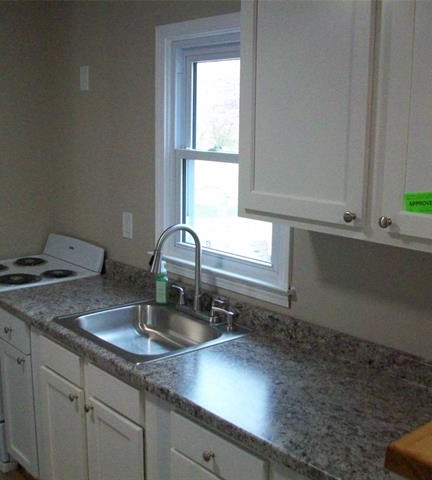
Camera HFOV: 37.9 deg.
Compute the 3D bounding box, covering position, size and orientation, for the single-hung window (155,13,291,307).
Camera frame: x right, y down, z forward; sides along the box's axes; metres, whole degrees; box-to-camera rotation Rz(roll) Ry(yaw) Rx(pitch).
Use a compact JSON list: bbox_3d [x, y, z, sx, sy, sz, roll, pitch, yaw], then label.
[{"bbox_3d":[0.025,-0.353,2.603,0.110,1.094,0.863,-9,14,-40],"label":"single-hung window"}]

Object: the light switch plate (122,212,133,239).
[{"bbox_3d":[-0.441,-0.073,3.150,0.008,0.121,0.077,-9,14,-40],"label":"light switch plate"}]

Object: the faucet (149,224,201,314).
[{"bbox_3d":[-0.158,0.128,2.584,0.260,0.388,0.044,-9,14,-40],"label":"faucet"}]

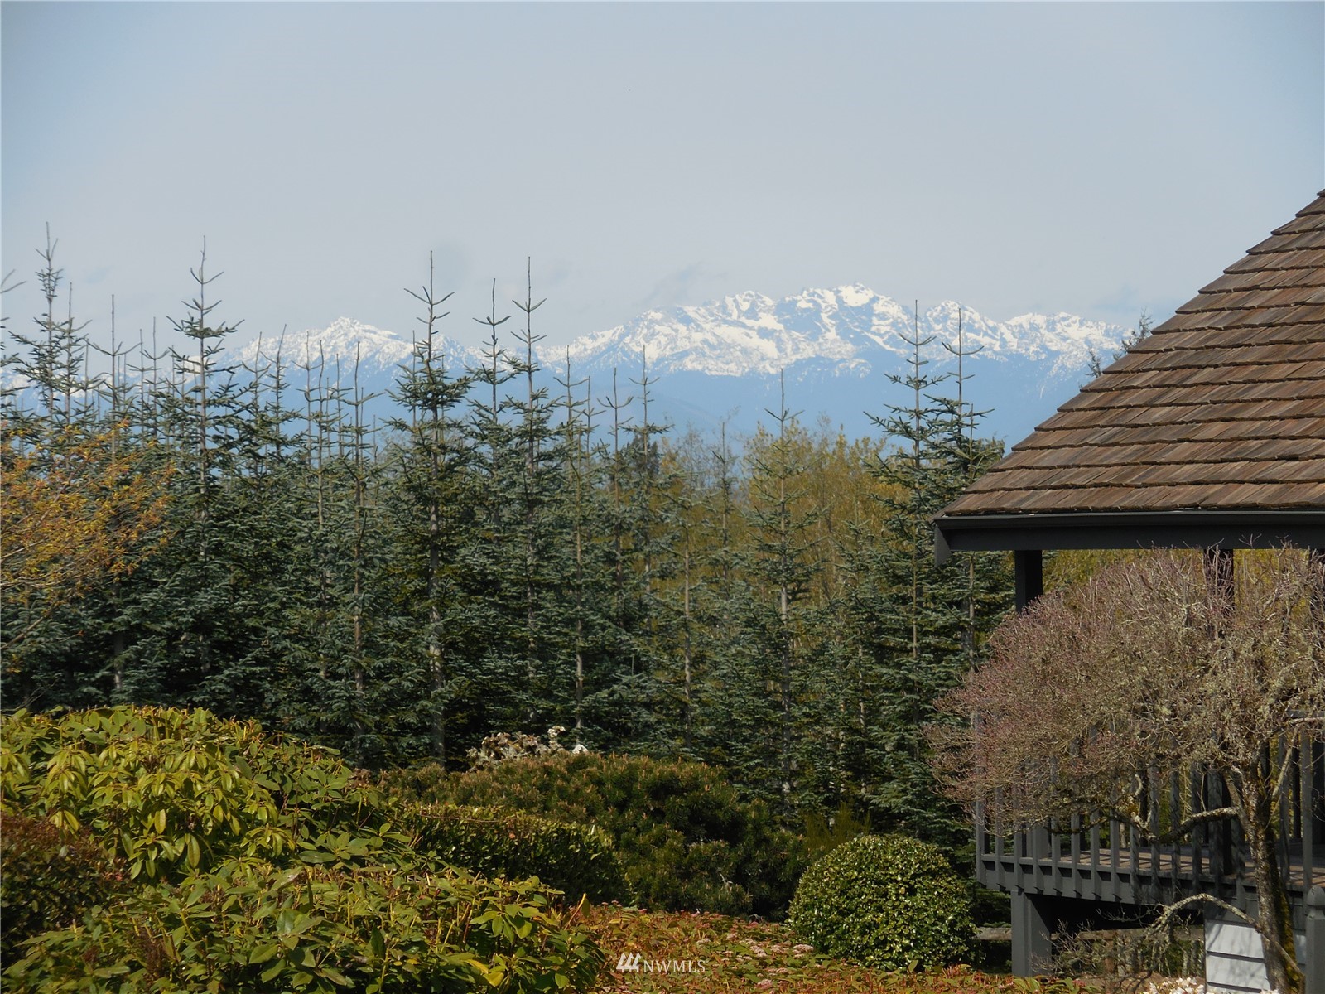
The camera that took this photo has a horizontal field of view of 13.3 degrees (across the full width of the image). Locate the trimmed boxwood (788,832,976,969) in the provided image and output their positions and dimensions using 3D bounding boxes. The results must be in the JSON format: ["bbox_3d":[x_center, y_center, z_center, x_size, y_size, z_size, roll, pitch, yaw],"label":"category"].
[{"bbox_3d":[1.209,2.244,31.500,1.040,0.820,1.040,0,-1,0],"label":"trimmed boxwood"}]

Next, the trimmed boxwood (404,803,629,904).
[{"bbox_3d":[-0.919,2.105,33.000,1.500,0.680,1.000,0,-1,12],"label":"trimmed boxwood"}]

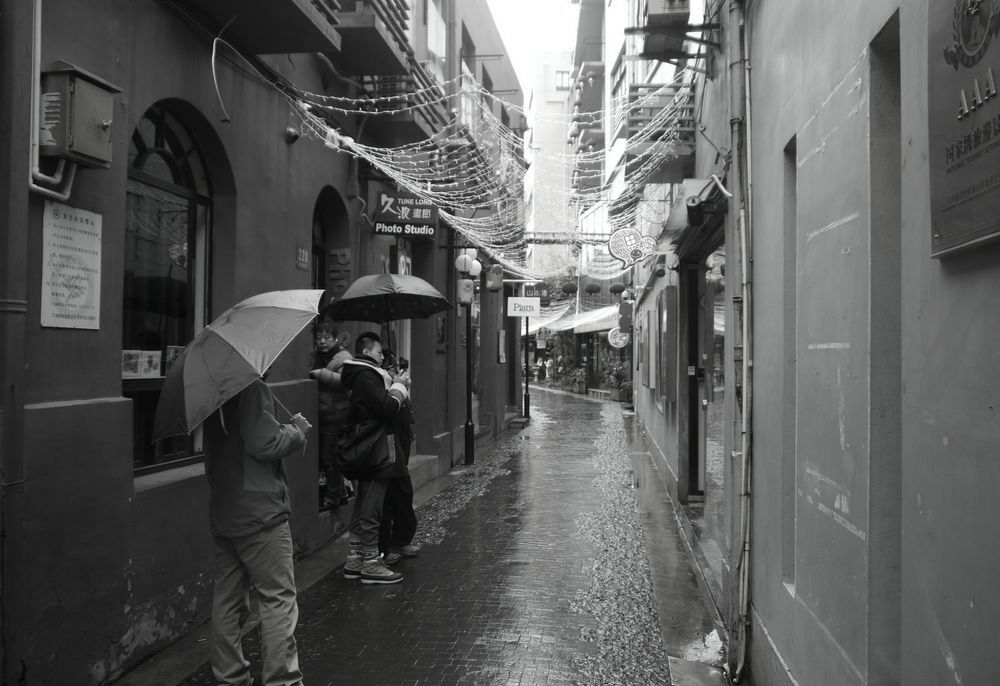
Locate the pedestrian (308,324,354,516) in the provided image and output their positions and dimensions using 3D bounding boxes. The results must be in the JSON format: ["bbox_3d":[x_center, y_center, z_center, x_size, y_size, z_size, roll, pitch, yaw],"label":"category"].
[{"bbox_3d":[-1.424,0.636,6.999,0.500,1.620,0.420,0,-1,12],"label":"pedestrian"}]

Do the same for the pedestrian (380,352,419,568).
[{"bbox_3d":[-0.802,0.891,6.450,0.450,1.630,0.500,1,-2,-25],"label":"pedestrian"}]

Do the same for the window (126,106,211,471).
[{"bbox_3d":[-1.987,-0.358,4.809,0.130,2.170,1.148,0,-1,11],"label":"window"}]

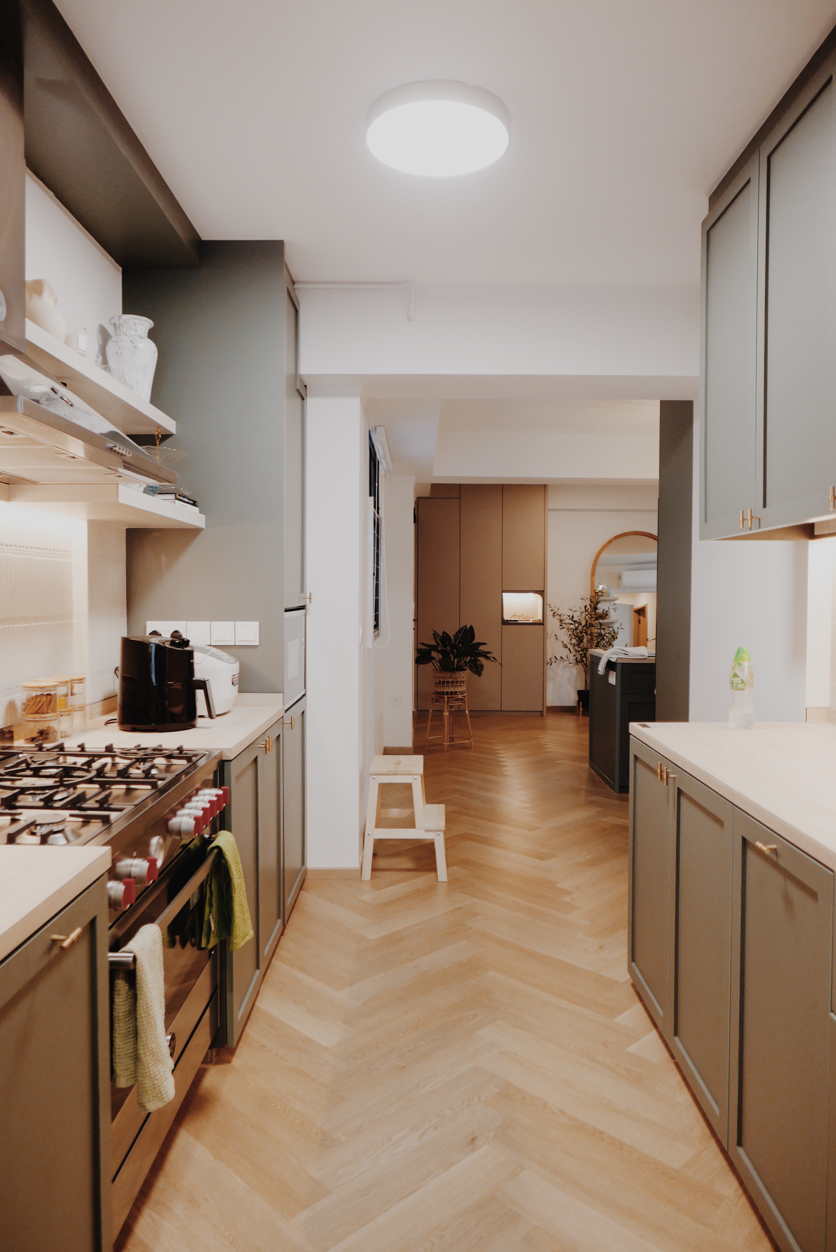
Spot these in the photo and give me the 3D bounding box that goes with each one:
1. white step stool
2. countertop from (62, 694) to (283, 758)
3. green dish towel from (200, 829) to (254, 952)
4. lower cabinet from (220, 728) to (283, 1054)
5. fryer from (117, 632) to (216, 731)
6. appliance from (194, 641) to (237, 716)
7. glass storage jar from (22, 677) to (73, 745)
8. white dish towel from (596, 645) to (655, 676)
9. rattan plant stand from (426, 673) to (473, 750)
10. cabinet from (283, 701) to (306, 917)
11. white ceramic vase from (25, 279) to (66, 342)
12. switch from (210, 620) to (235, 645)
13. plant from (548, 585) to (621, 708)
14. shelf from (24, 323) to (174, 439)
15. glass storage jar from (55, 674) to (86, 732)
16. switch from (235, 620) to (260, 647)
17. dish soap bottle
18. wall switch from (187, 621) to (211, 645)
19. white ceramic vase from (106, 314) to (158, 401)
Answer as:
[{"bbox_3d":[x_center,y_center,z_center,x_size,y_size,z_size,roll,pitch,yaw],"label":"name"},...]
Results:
[{"bbox_3d":[-0.058,0.885,3.913,0.380,0.495,0.410,0,2,0],"label":"white step stool"},{"bbox_3d":[-0.809,0.314,2.694,0.614,0.075,0.806,0,2,0],"label":"countertop"},{"bbox_3d":[-0.475,0.656,2.116,0.085,0.320,0.256,0,2,0],"label":"green dish towel"},{"bbox_3d":[-0.813,0.770,2.796,0.598,0.820,0.880,0,2,0],"label":"lower cabinet"},{"bbox_3d":[-0.815,0.182,2.721,0.325,0.295,0.250,0,2,7],"label":"fryer"},{"bbox_3d":[-0.826,0.192,3.062,0.340,0.248,0.270,0,2,6],"label":"appliance"},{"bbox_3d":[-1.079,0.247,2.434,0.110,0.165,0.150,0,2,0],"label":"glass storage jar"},{"bbox_3d":[1.402,0.252,5.670,0.290,0.200,0.420,0,2,0],"label":"white dish towel"},{"bbox_3d":[0.269,0.698,7.019,0.385,0.635,0.385,0,2,0],"label":"rattan plant stand"},{"bbox_3d":[-0.793,0.714,3.422,0.590,0.809,0.617,0,2,0],"label":"cabinet"},{"bbox_3d":[-1.028,-0.831,2.223,0.165,0.182,0.165,0,2,0],"label":"white ceramic vase"},{"bbox_3d":[-0.722,0.029,3.087,0.087,0.088,0.012,0,2,0],"label":"switch"},{"bbox_3d":[1.786,0.288,8.912,0.780,1.360,0.650,0,2,0],"label":"plant"},{"bbox_3d":[-1.026,-0.735,2.582,0.196,0.046,1.245,0,2,0],"label":"shelf"},{"bbox_3d":[-1.104,0.244,2.665,0.100,0.174,0.100,0,2,0],"label":"glass storage jar"},{"bbox_3d":[-0.631,0.029,3.086,0.087,0.088,0.012,0,2,0],"label":"switch"},{"bbox_3d":[1.045,0.198,2.692,0.080,0.257,0.066,2,3,43],"label":"dish soap bottle"},{"bbox_3d":[-0.811,0.028,3.087,0.087,0.088,0.012,0,2,0],"label":"wall switch"},{"bbox_3d":[-1.027,-0.932,2.979,0.178,0.325,0.178,0,2,0],"label":"white ceramic vase"}]

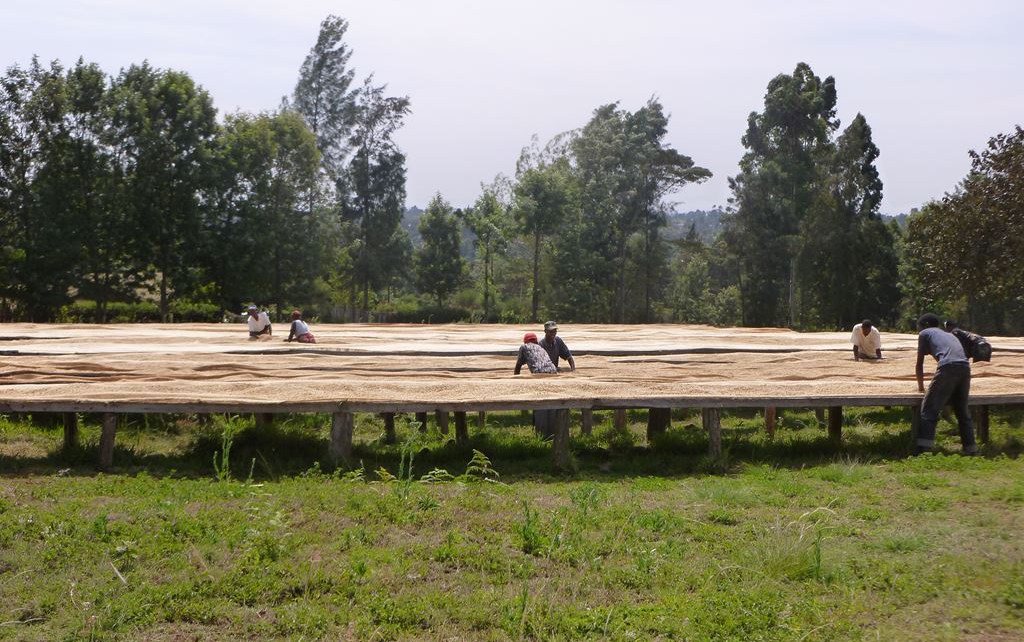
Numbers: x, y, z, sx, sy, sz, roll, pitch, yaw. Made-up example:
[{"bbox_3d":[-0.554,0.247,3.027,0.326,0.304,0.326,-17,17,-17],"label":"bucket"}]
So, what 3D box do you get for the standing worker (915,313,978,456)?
[{"bbox_3d":[4.625,0.677,14.800,0.550,1.510,0.650,0,1,-41],"label":"standing worker"}]

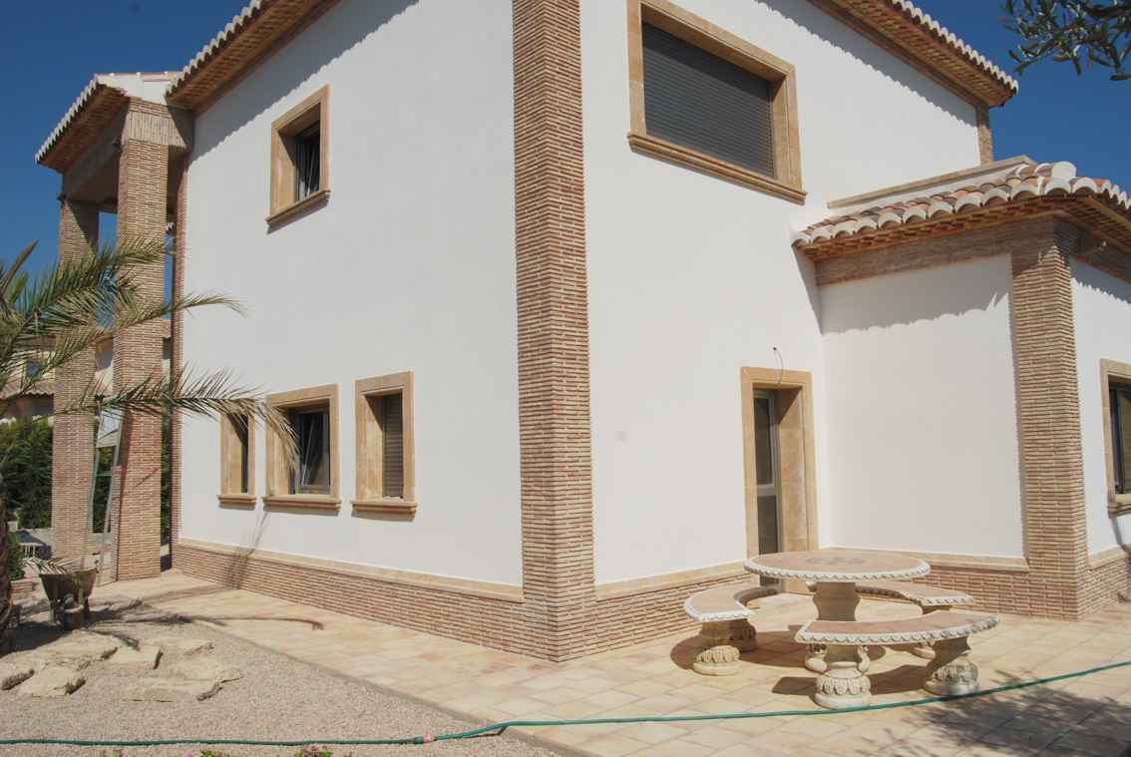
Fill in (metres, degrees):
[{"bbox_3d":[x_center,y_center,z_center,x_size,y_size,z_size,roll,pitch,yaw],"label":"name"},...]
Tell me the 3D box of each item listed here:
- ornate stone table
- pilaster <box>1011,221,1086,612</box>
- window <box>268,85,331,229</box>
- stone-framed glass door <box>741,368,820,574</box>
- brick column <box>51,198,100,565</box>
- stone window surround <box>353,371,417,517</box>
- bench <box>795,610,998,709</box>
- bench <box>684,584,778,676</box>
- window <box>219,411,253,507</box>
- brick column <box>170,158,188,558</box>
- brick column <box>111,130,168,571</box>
[{"bbox_3d":[1.999,1.745,6.340,1.310,0.743,1.310,3,-7,-43],"label":"ornate stone table"},{"bbox_3d":[4.466,0.338,7.842,0.388,3.627,0.372,3,-7,-43],"label":"pilaster"},{"bbox_3d":[-3.090,-2.579,10.099,0.248,1.302,1.635,3,-7,-43],"label":"window"},{"bbox_3d":[2.078,1.074,8.580,1.270,2.304,0.321,4,-7,-43],"label":"stone-framed glass door"},{"bbox_3d":[-8.558,-0.006,14.784,0.550,6.220,0.390,3,-7,-43],"label":"brick column"},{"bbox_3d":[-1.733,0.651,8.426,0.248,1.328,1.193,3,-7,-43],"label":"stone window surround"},{"bbox_3d":[2.185,1.817,5.526,1.430,0.450,0.540,0,-5,-14],"label":"bench"},{"bbox_3d":[1.246,1.933,6.586,0.540,0.450,1.430,-3,-5,20],"label":"bench"},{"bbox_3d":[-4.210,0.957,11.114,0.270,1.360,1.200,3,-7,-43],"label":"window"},{"bbox_3d":[-5.633,-0.316,12.805,0.388,6.277,0.384,3,-7,-43],"label":"brick column"},{"bbox_3d":[-5.956,-0.297,11.875,0.535,6.074,0.367,4,-7,-43],"label":"brick column"}]

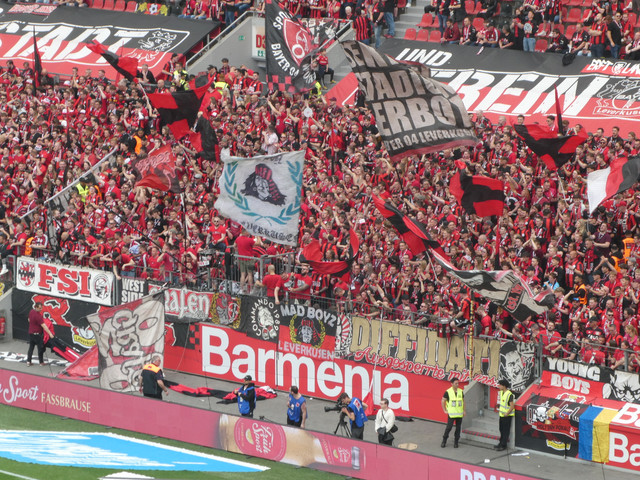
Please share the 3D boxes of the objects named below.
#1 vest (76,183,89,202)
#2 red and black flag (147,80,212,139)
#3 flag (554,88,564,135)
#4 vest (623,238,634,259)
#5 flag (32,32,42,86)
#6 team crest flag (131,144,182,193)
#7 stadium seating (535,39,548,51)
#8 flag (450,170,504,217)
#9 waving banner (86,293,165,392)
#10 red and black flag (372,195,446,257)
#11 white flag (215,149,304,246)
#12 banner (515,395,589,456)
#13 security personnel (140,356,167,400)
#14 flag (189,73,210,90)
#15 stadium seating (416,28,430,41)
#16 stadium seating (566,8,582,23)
[{"bbox_3d":[-7.364,-1.473,98.600,0.480,0.660,0.320,-1,9,-6],"label":"vest"},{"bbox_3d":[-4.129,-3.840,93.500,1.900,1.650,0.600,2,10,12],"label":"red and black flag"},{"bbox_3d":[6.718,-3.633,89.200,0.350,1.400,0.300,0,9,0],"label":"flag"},{"bbox_3d":[8.376,0.217,86.200,0.500,0.680,0.320,6,11,33],"label":"vest"},{"bbox_3d":[-9.061,-5.822,102.000,0.350,1.800,0.300,0,9,0],"label":"flag"},{"bbox_3d":[-4.771,-2.087,92.800,1.500,1.350,0.400,2,10,11],"label":"team crest flag"},{"bbox_3d":[6.951,-6.120,99.800,0.440,0.430,0.400,8,13,41],"label":"stadium seating"},{"bbox_3d":[4.269,-1.260,86.200,1.550,1.300,0.500,3,10,20],"label":"flag"},{"bbox_3d":[-5.448,2.850,89.300,2.300,2.800,0.500,4,10,24],"label":"waving banner"},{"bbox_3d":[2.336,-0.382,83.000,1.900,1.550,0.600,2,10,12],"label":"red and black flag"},{"bbox_3d":[-1.661,-1.167,87.300,2.500,2.600,0.500,2,10,11],"label":"white flag"},{"bbox_3d":[5.843,4.660,80.015,2.000,1.270,0.500,8,13,41],"label":"banner"},{"bbox_3d":[-4.443,3.989,85.222,0.620,1.790,0.450,6,11,33],"label":"security personnel"},{"bbox_3d":[-3.698,-4.865,97.600,0.700,0.600,0.300,2,10,11],"label":"flag"},{"bbox_3d":[3.229,-6.427,99.700,0.450,0.480,0.420,9,13,42],"label":"stadium seating"},{"bbox_3d":[8.083,-7.130,101.000,0.440,0.430,0.400,8,13,41],"label":"stadium seating"}]

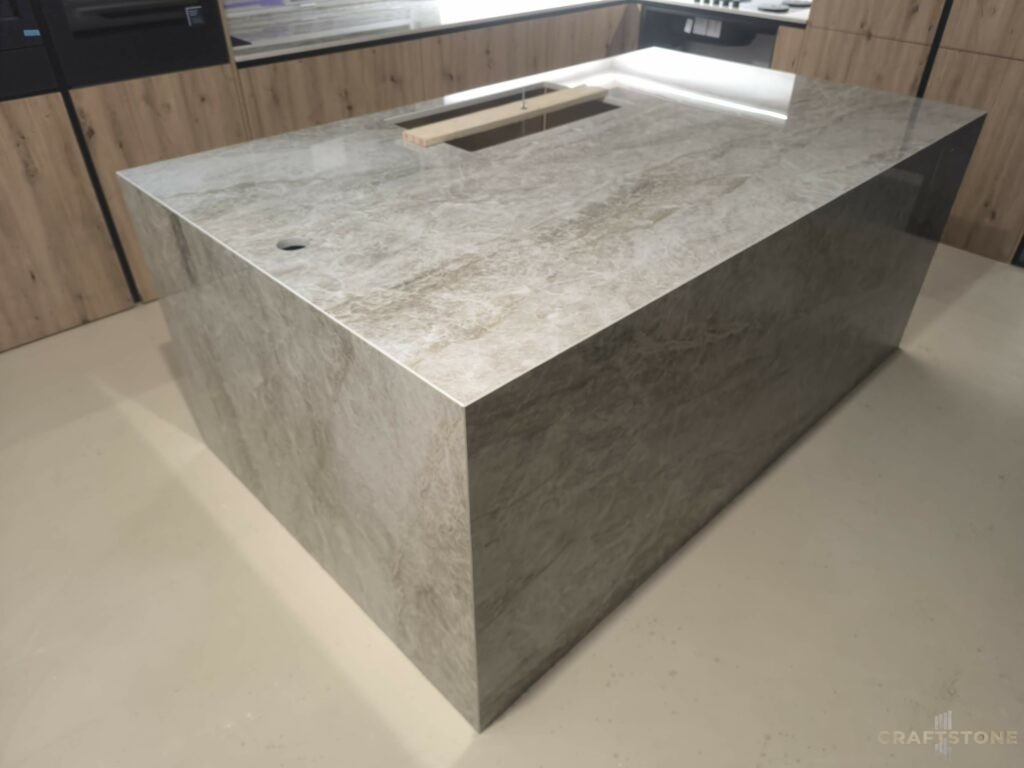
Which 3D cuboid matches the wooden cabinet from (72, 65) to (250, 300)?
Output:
[{"bbox_3d":[-1.361,-0.826,2.849,0.607,0.864,0.023,-30,46,-34],"label":"wooden cabinet"}]

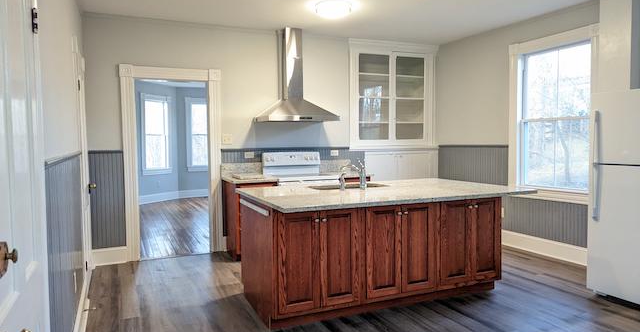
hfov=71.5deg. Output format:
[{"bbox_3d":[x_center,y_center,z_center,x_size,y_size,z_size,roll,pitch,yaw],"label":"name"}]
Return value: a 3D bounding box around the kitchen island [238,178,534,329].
[{"bbox_3d":[0.530,0.657,3.802,2.201,0.914,1.279,-2,3,-24],"label":"kitchen island"}]

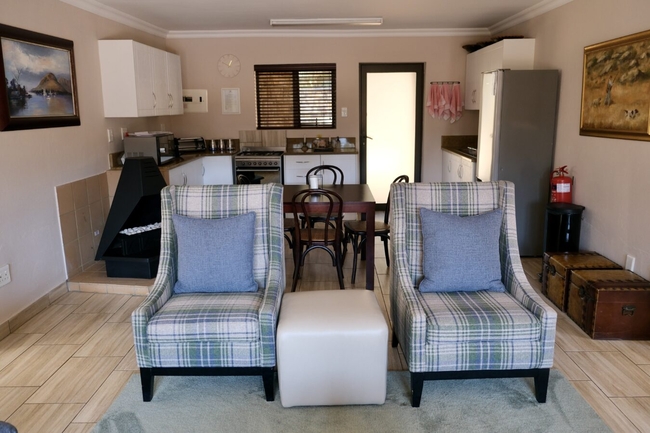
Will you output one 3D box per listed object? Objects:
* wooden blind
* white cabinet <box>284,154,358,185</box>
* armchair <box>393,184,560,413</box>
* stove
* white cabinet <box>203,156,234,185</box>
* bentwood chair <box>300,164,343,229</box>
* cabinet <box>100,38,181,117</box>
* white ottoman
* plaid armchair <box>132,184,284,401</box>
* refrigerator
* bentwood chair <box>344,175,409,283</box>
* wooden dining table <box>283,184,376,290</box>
[{"bbox_3d":[-0.407,-1.675,6.852,1.140,0.885,0.080,-1,13,0],"label":"wooden blind"},{"bbox_3d":[-0.042,-0.441,6.802,0.980,0.900,0.570,-1,13,0],"label":"white cabinet"},{"bbox_3d":[0.780,0.374,2.731,0.725,1.055,0.750,0,13,2],"label":"armchair"},{"bbox_3d":[-0.864,-0.448,6.822,0.620,0.915,0.600,-1,13,0],"label":"stove"},{"bbox_3d":[-1.399,-0.420,6.831,0.370,0.870,0.600,-1,13,0],"label":"white cabinet"},{"bbox_3d":[-0.009,-0.043,5.052,0.430,0.885,0.550,0,13,3],"label":"bentwood chair"},{"bbox_3d":[-2.019,-1.515,5.528,0.345,0.727,1.520,-1,13,0],"label":"cabinet"},{"bbox_3d":[0.042,0.698,2.702,0.545,0.450,0.520,-1,13,-2],"label":"white ottoman"},{"bbox_3d":[-0.611,0.383,2.792,0.740,1.050,0.750,-1,13,0],"label":"plaid armchair"},{"bbox_3d":[1.921,-0.535,5.000,0.590,1.825,0.530,-1,13,0],"label":"refrigerator"},{"bbox_3d":[0.463,0.102,4.355,0.540,0.885,0.430,-2,13,-5],"label":"bentwood chair"},{"bbox_3d":[-0.034,0.154,4.491,0.930,0.745,0.940,-1,13,0],"label":"wooden dining table"}]

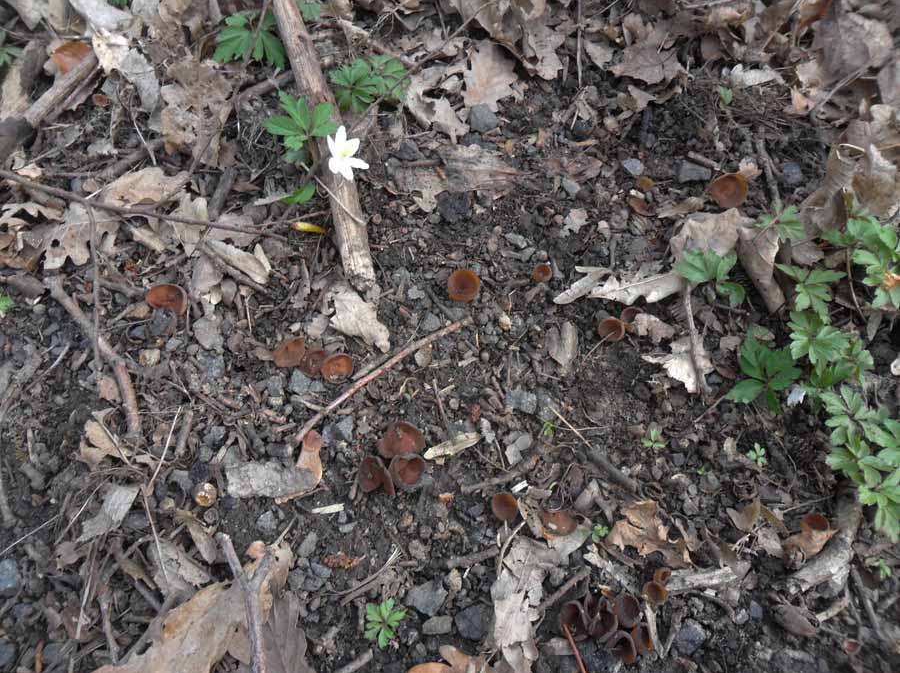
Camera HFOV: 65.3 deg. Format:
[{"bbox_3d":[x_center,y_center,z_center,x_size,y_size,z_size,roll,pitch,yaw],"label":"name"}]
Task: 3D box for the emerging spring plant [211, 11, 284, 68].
[{"bbox_3d":[-0.190,-0.279,0.661,0.061,0.030,0.054,0,58,0],"label":"emerging spring plant"}]

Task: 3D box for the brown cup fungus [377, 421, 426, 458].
[{"bbox_3d":[-0.033,0.070,0.475,0.033,0.018,0.027,1,77,-3],"label":"brown cup fungus"}]

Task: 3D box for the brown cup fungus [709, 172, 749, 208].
[{"bbox_3d":[0.232,-0.122,0.585,0.030,0.018,0.029,0,58,0],"label":"brown cup fungus"}]

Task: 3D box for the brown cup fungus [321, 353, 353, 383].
[{"bbox_3d":[-0.087,0.025,0.538,0.025,0.014,0.024,0,60,0],"label":"brown cup fungus"}]

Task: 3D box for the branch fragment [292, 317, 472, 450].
[{"bbox_3d":[-0.043,0.030,0.492,0.152,0.008,0.007,-35,64,-20],"label":"branch fragment"}]

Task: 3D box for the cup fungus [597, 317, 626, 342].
[{"bbox_3d":[0.121,-0.005,0.524,0.021,0.013,0.021,-3,62,5],"label":"cup fungus"}]

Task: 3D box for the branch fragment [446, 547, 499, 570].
[{"bbox_3d":[0.015,0.148,0.471,0.035,0.006,0.006,-12,61,-7],"label":"branch fragment"}]

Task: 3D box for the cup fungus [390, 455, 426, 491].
[{"bbox_3d":[-0.028,0.090,0.462,0.024,0.014,0.024,3,62,-6],"label":"cup fungus"}]

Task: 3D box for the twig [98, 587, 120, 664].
[{"bbox_3d":[-0.200,0.169,0.413,0.006,0.007,0.045,-20,59,-13],"label":"twig"}]

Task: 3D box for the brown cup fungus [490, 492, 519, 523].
[{"bbox_3d":[0.037,0.118,0.483,0.019,0.014,0.018,0,60,0],"label":"brown cup fungus"}]

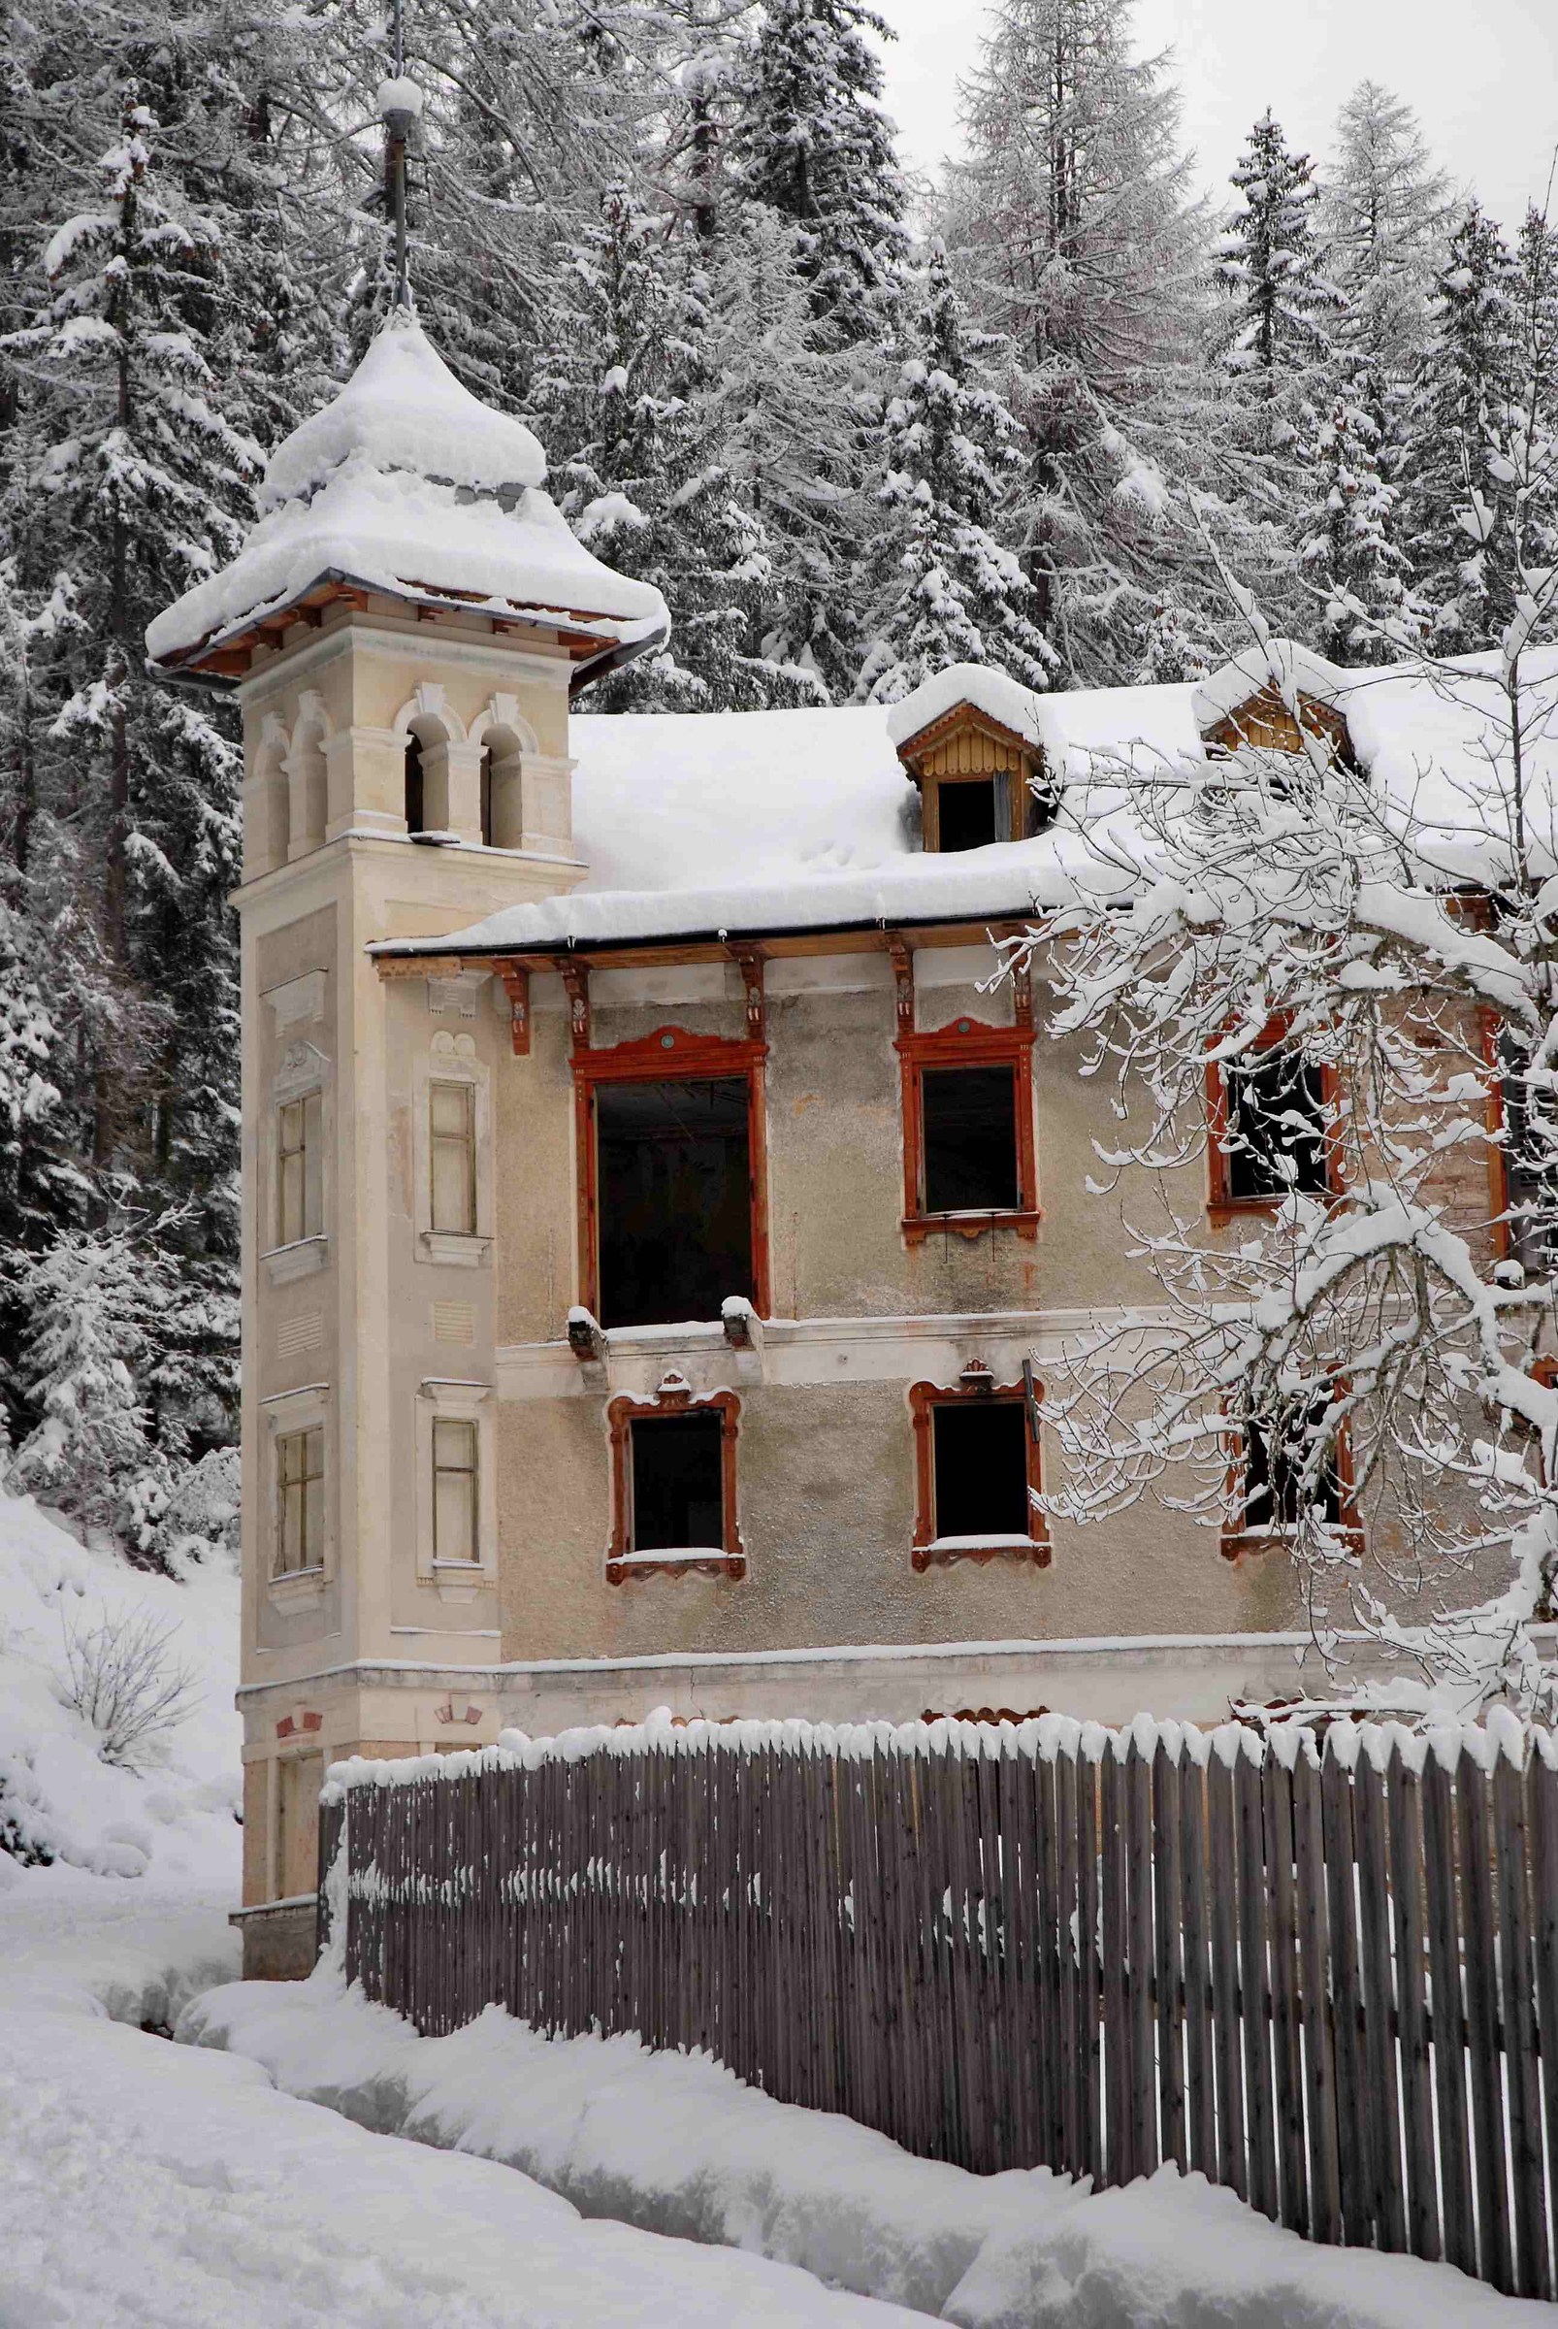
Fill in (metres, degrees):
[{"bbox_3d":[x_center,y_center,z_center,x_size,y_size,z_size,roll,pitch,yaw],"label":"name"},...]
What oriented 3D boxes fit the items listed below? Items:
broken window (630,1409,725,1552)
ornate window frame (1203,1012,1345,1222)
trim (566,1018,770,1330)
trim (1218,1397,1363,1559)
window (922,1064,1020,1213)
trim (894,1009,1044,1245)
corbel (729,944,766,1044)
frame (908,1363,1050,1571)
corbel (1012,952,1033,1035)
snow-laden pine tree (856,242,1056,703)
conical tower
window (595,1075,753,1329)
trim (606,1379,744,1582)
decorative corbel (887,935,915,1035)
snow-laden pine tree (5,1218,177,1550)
[{"bbox_3d":[-1.009,3.140,53.829,0.948,1.416,0.200,-3,-12,8],"label":"broken window"},{"bbox_3d":[4.678,-0.447,51.385,1.221,2.075,0.220,-4,-12,11],"label":"ornate window frame"},{"bbox_3d":[-1.051,0.097,52.490,1.901,2.815,0.220,-4,-12,11],"label":"trim"},{"bbox_3d":[4.769,2.782,50.707,1.250,1.738,0.220,-4,-12,11],"label":"trim"},{"bbox_3d":[1.897,-0.255,54.061,0.981,1.496,0.200,-3,-12,8],"label":"window"},{"bbox_3d":[1.813,-0.339,51.971,1.296,2.113,0.220,-4,-12,11],"label":"trim"},{"bbox_3d":[-0.306,-1.653,52.381,0.221,0.843,0.650,-4,-12,11],"label":"corbel"},{"bbox_3d":[1.884,2.858,51.304,1.267,1.880,0.220,-4,-12,11],"label":"frame"},{"bbox_3d":[2.263,-1.749,51.856,0.202,0.851,0.650,-4,-12,11],"label":"corbel"},{"bbox_3d":[2.357,-7.836,73.980,3.200,10.000,3.200,-4,-12,11],"label":"snow-laden pine tree"},{"bbox_3d":[-3.776,-0.539,55.686,3.920,17.507,3.920,6,-14,-32],"label":"conical tower"},{"bbox_3d":[-1.052,0.367,54.391,1.576,2.560,0.220,-3,-12,8],"label":"window"},{"bbox_3d":[-1.039,3.118,53.786,1.409,2.071,0.200,-3,-12,8],"label":"trim"},{"bbox_3d":[1.224,-1.755,54.135,0.200,0.850,0.640,-3,-12,8],"label":"decorative corbel"},{"bbox_3d":[-8.616,2.740,68.000,2.160,4.056,2.160,-1,-12,0],"label":"snow-laden pine tree"}]

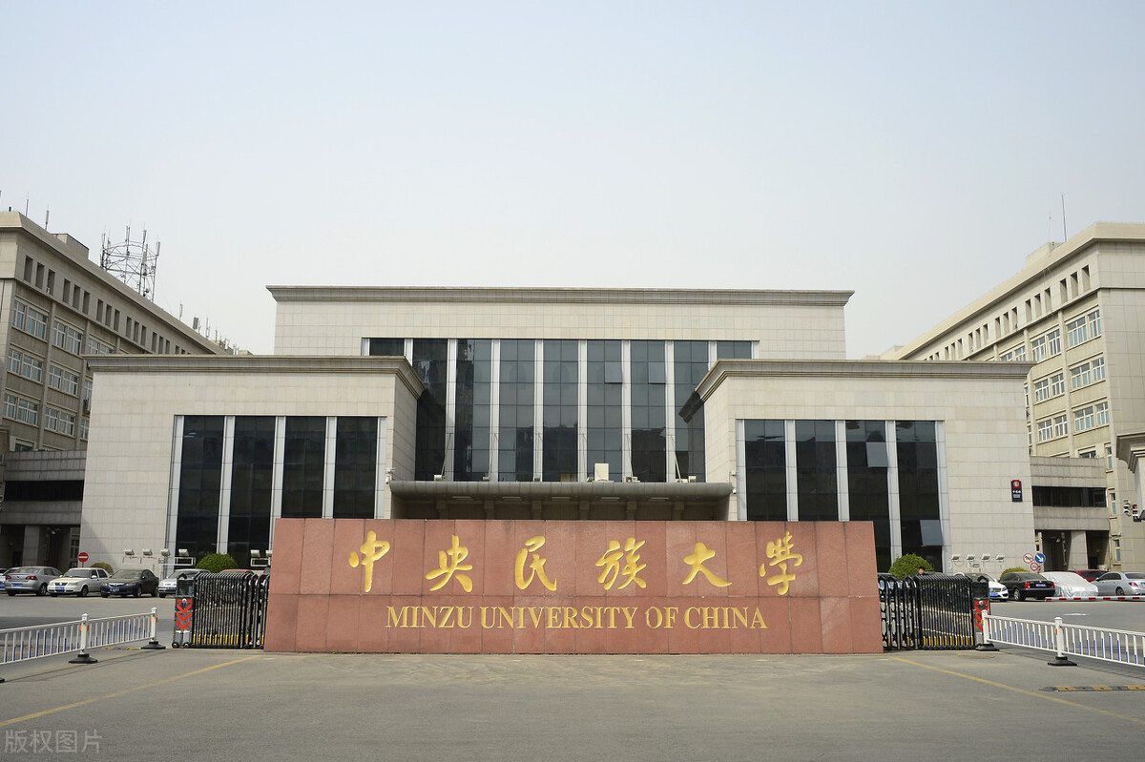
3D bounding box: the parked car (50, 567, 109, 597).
[{"bbox_3d":[-25.260,10.522,46.695,1.700,1.440,4.600,0,-11,0],"label":"parked car"}]

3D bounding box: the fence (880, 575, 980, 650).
[{"bbox_3d":[7.327,4.782,18.519,2.250,1.530,0.550,0,-11,0],"label":"fence"}]

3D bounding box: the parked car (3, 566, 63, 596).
[{"bbox_3d":[-27.605,10.595,47.122,1.740,1.460,4.450,0,-11,2],"label":"parked car"}]

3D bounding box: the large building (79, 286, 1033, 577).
[{"bbox_3d":[-1.068,5.306,73.319,62.000,21.500,30.000,0,-11,0],"label":"large building"}]

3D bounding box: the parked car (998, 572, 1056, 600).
[{"bbox_3d":[24.059,11.048,48.270,1.750,1.460,4.750,0,-11,0],"label":"parked car"}]

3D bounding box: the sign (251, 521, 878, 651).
[{"bbox_3d":[0.023,4.133,18.040,12.050,2.620,0.800,0,-11,0],"label":"sign"}]

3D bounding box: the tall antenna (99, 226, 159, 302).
[{"bbox_3d":[-43.318,-11.191,87.000,5.600,8.800,5.600,0,-11,0],"label":"tall antenna"}]

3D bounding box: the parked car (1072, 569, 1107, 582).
[{"bbox_3d":[31.000,12.082,53.851,1.800,1.500,4.500,0,-11,0],"label":"parked car"}]

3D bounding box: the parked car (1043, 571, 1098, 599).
[{"bbox_3d":[25.999,10.941,47.896,1.800,1.450,4.600,0,-11,0],"label":"parked car"}]

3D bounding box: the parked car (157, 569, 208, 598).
[{"bbox_3d":[-19.728,10.531,46.597,1.740,1.450,4.400,0,-11,0],"label":"parked car"}]

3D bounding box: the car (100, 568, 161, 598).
[{"bbox_3d":[-22.933,10.551,46.685,1.780,1.440,4.650,2,-11,-10],"label":"car"}]

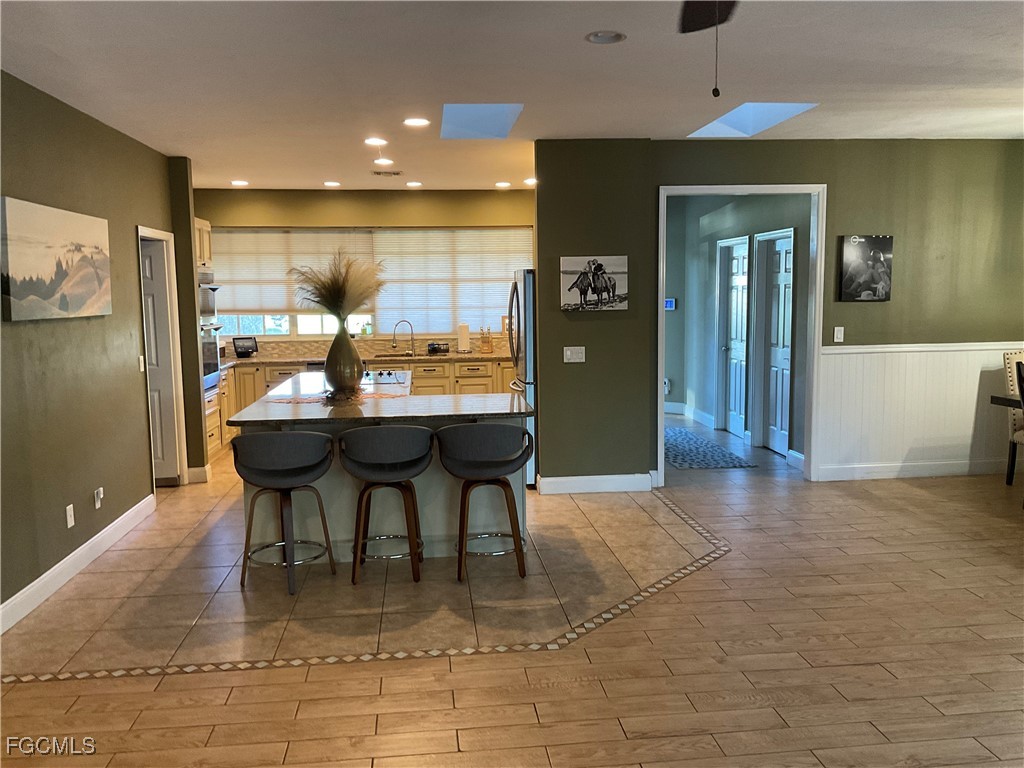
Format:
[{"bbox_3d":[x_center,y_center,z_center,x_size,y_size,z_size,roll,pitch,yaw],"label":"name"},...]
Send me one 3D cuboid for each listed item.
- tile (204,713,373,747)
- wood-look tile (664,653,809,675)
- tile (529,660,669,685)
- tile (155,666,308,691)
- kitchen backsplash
[{"bbox_3d":[-0.813,1.297,3.204,0.606,0.011,0.153,-2,7,-6],"label":"tile"},{"bbox_3d":[0.968,1.204,3.677,0.602,0.010,0.154,-2,6,-6],"label":"wood-look tile"},{"bbox_3d":[0.367,1.225,3.631,0.607,0.010,0.153,-2,6,-6],"label":"tile"},{"bbox_3d":[-1.173,1.250,3.626,0.607,0.010,0.153,-2,6,-6],"label":"tile"},{"bbox_3d":[-1.625,-0.410,9.669,3.300,0.190,0.020,-2,6,-6],"label":"kitchen backsplash"}]

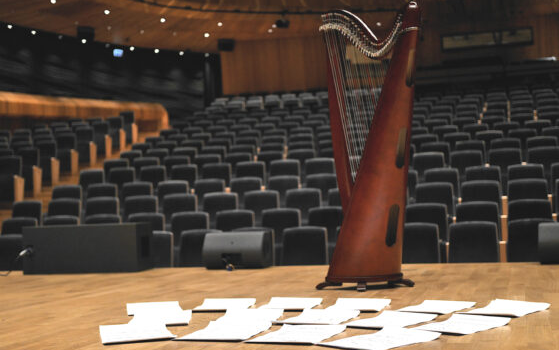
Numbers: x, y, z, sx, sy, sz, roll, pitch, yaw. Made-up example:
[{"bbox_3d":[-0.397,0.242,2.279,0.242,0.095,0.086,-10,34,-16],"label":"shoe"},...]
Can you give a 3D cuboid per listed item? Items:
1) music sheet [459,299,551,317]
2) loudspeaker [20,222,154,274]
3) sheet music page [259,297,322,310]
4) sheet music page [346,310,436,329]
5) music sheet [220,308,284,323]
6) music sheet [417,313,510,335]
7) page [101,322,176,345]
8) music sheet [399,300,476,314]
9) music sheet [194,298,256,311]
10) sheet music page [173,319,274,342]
[{"bbox_3d":[0.823,0.487,2.928,0.214,0.016,0.303,-3,-3,39],"label":"music sheet"},{"bbox_3d":[-1.831,0.710,7.824,1.134,0.450,0.450,-3,-3,14],"label":"loudspeaker"},{"bbox_3d":[0.035,0.515,3.227,0.214,0.016,0.303,-2,-2,15],"label":"sheet music page"},{"bbox_3d":[0.380,0.488,2.721,0.214,0.016,0.303,-3,-3,33],"label":"sheet music page"},{"bbox_3d":[-0.107,0.504,2.870,0.214,0.016,0.303,-1,-2,7],"label":"music sheet"},{"bbox_3d":[0.736,0.606,3.270,0.279,0.020,0.369,-4,-4,41],"label":"music sheet"},{"bbox_3d":[-0.452,0.498,2.553,0.214,0.016,0.303,-1,-2,-14],"label":"page"},{"bbox_3d":[0.744,0.636,3.867,0.279,0.020,0.369,-4,-4,35],"label":"music sheet"},{"bbox_3d":[-0.284,0.691,4.285,0.279,0.020,0.369,-2,-3,4],"label":"music sheet"},{"bbox_3d":[-0.169,0.492,2.538,0.214,0.016,0.303,-2,-2,16],"label":"sheet music page"}]

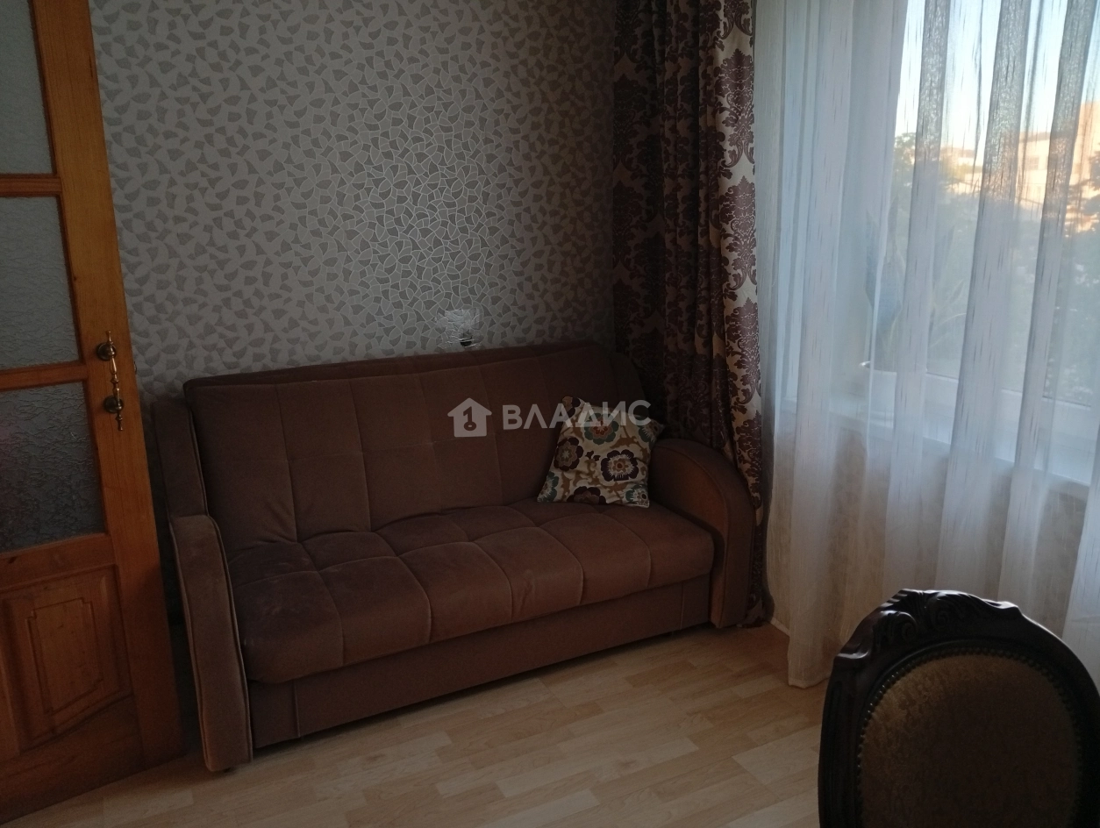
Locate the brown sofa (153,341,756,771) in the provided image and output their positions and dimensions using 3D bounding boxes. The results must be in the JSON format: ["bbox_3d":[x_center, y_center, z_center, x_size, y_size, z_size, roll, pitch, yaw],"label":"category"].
[{"bbox_3d":[-0.298,0.290,2.785,1.717,0.868,0.890,-7,14,-26],"label":"brown sofa"}]

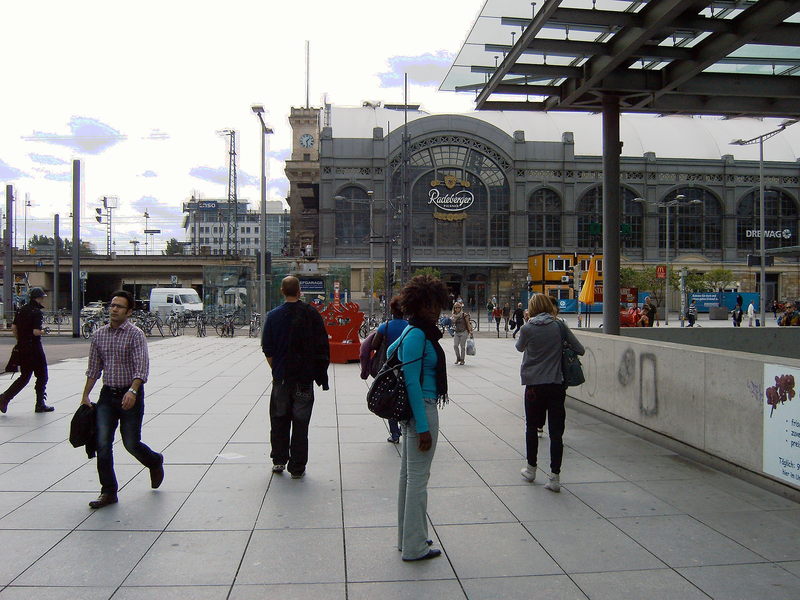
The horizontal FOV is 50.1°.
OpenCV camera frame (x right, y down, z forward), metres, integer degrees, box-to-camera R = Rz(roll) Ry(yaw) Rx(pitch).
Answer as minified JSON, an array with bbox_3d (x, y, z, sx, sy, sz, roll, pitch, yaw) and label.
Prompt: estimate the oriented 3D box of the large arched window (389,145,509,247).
[{"bbox_3d":[6.083,-12.587,103.000,14.400,12.900,0.800,0,0,-5],"label":"large arched window"}]

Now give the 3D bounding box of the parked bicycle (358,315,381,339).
[{"bbox_3d":[-1.363,1.206,38.200,0.550,1.060,1.700,-1,0,34],"label":"parked bicycle"}]

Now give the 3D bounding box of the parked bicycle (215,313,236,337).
[{"bbox_3d":[-8.099,1.273,39.800,0.600,1.080,1.700,0,0,20],"label":"parked bicycle"}]

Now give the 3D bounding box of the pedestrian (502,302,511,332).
[{"bbox_3d":[5.854,0.962,47.000,0.500,1.660,0.380,0,0,0],"label":"pedestrian"}]

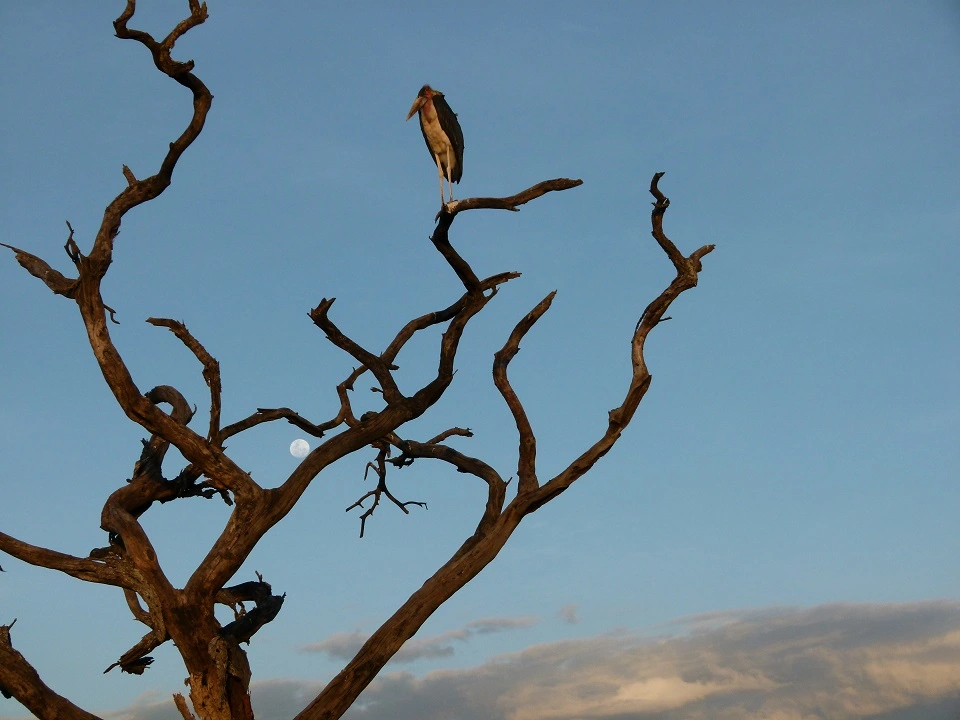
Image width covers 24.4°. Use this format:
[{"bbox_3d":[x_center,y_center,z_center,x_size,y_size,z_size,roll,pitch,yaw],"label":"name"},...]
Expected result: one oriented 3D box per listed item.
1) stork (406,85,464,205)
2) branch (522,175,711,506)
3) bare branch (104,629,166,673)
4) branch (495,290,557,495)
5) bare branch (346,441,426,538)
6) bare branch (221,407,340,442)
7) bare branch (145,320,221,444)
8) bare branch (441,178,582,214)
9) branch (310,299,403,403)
[{"bbox_3d":[-0.420,-2.034,20.940,0.360,1.161,0.480,-12,-19,38],"label":"stork"},{"bbox_3d":[1.289,-0.154,20.643,1.749,3.205,1.000,0,-15,0],"label":"branch"},{"bbox_3d":[-3.059,2.589,19.701,0.551,0.395,0.450,0,-15,0],"label":"bare branch"},{"bbox_3d":[0.421,0.301,20.521,0.573,1.902,0.500,0,-15,0],"label":"branch"},{"bbox_3d":[-0.855,1.175,20.287,0.732,0.854,0.600,0,-15,0],"label":"bare branch"},{"bbox_3d":[-1.838,0.594,20.443,1.106,0.304,0.450,0,-15,0],"label":"bare branch"},{"bbox_3d":[-2.723,0.189,20.448,0.700,1.140,0.450,0,-15,0],"label":"bare branch"},{"bbox_3d":[0.314,-1.533,20.806,1.332,0.304,0.450,0,-15,0],"label":"bare branch"},{"bbox_3d":[-1.137,-0.087,20.418,0.847,0.944,0.500,0,-15,0],"label":"branch"}]

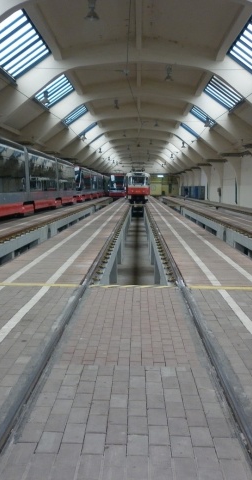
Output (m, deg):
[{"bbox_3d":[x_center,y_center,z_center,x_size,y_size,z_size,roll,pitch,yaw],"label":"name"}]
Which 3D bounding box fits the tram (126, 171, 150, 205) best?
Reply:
[{"bbox_3d":[1.374,-6.059,58.421,2.500,3.300,14.500,1,6,1],"label":"tram"}]

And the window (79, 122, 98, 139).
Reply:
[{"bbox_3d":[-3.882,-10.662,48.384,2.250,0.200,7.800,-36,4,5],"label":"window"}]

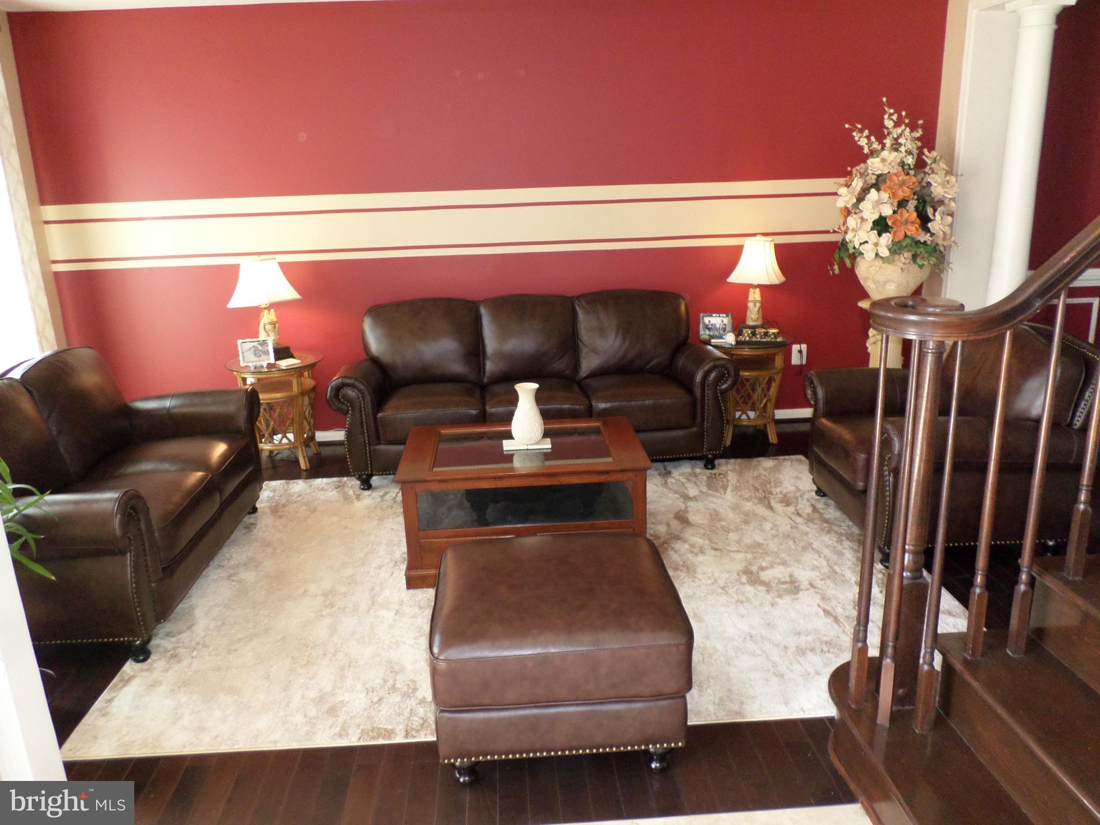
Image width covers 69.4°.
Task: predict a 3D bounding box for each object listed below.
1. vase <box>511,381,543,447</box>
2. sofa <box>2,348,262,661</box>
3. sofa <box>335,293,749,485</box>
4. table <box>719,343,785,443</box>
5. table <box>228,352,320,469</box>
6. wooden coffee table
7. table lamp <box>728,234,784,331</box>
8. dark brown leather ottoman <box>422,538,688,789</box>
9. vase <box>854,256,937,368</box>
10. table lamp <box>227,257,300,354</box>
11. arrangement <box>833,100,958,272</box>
[{"bbox_3d":[-0.102,-0.001,3.488,0.145,0.280,0.145,-3,16,-2],"label":"vase"},{"bbox_3d":[-1.928,0.259,3.355,0.920,0.940,1.600,-3,16,-2],"label":"sofa"},{"bbox_3d":[-0.099,-0.194,4.699,2.200,0.940,0.910,-3,16,-2],"label":"sofa"},{"bbox_3d":[1.210,-0.138,4.951,0.540,0.610,0.540,-3,16,-2],"label":"table"},{"bbox_3d":[-1.623,-0.011,4.817,0.540,0.620,0.540,-3,16,-2],"label":"table"},{"bbox_3d":[-0.113,0.378,3.566,1.030,0.480,0.700,-3,16,-2],"label":"wooden coffee table"},{"bbox_3d":[1.257,-0.749,4.860,0.360,0.610,0.360,-3,16,-2],"label":"table lamp"},{"bbox_3d":[0.023,0.719,2.432,0.700,0.455,0.640,-3,16,-2],"label":"dark brown leather ottoman"},{"bbox_3d":[2.010,-0.367,4.753,0.450,1.110,0.450,-3,16,-2],"label":"vase"},{"bbox_3d":[-1.666,-0.611,4.713,0.410,0.590,0.400,-3,16,-2],"label":"table lamp"},{"bbox_3d":[1.971,-1.263,4.490,0.710,0.940,0.620,-3,16,-2],"label":"arrangement"}]

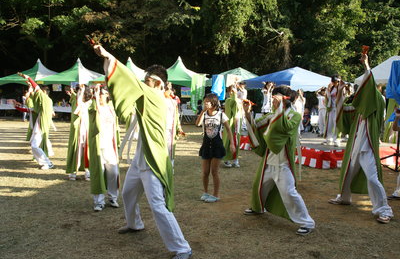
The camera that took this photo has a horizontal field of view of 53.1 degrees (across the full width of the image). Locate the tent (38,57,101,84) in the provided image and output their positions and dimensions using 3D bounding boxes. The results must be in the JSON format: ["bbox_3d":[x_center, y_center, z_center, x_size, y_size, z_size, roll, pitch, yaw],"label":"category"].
[{"bbox_3d":[-6.449,-2.133,20.892,2.750,3.080,2.750,2,6,22],"label":"tent"}]

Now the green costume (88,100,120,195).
[{"bbox_3d":[-1.176,0.214,4.954,0.430,1.200,0.380,1,6,8],"label":"green costume"}]

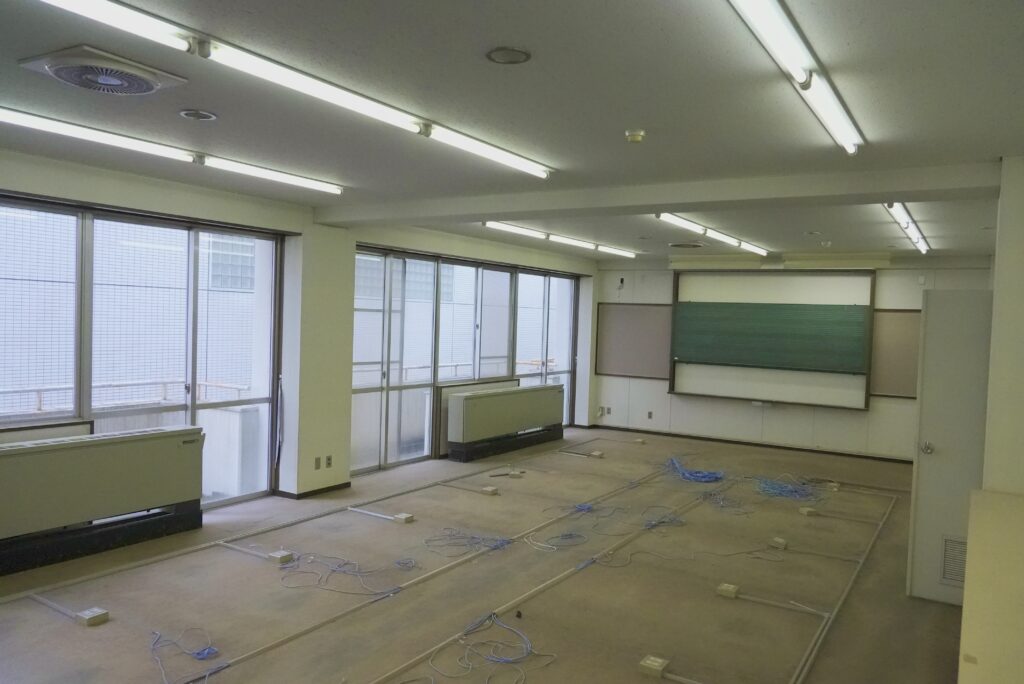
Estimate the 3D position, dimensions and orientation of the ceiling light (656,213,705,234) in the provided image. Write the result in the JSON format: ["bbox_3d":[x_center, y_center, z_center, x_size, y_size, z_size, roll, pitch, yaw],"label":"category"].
[{"bbox_3d":[1.642,-1.121,7.081,0.100,0.085,1.230,3,2,33],"label":"ceiling light"}]

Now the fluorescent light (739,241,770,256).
[{"bbox_3d":[3.014,-1.139,9.171,0.100,0.085,1.230,3,2,33],"label":"fluorescent light"}]

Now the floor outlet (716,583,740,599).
[{"bbox_3d":[1.413,1.619,4.812,0.111,0.043,0.104,3,2,32],"label":"floor outlet"}]

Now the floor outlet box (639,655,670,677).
[{"bbox_3d":[0.721,1.630,3.712,0.112,0.044,0.113,3,2,32],"label":"floor outlet box"}]

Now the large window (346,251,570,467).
[{"bbox_3d":[-0.451,0.196,10.063,0.120,2.502,5.598,3,2,32],"label":"large window"}]

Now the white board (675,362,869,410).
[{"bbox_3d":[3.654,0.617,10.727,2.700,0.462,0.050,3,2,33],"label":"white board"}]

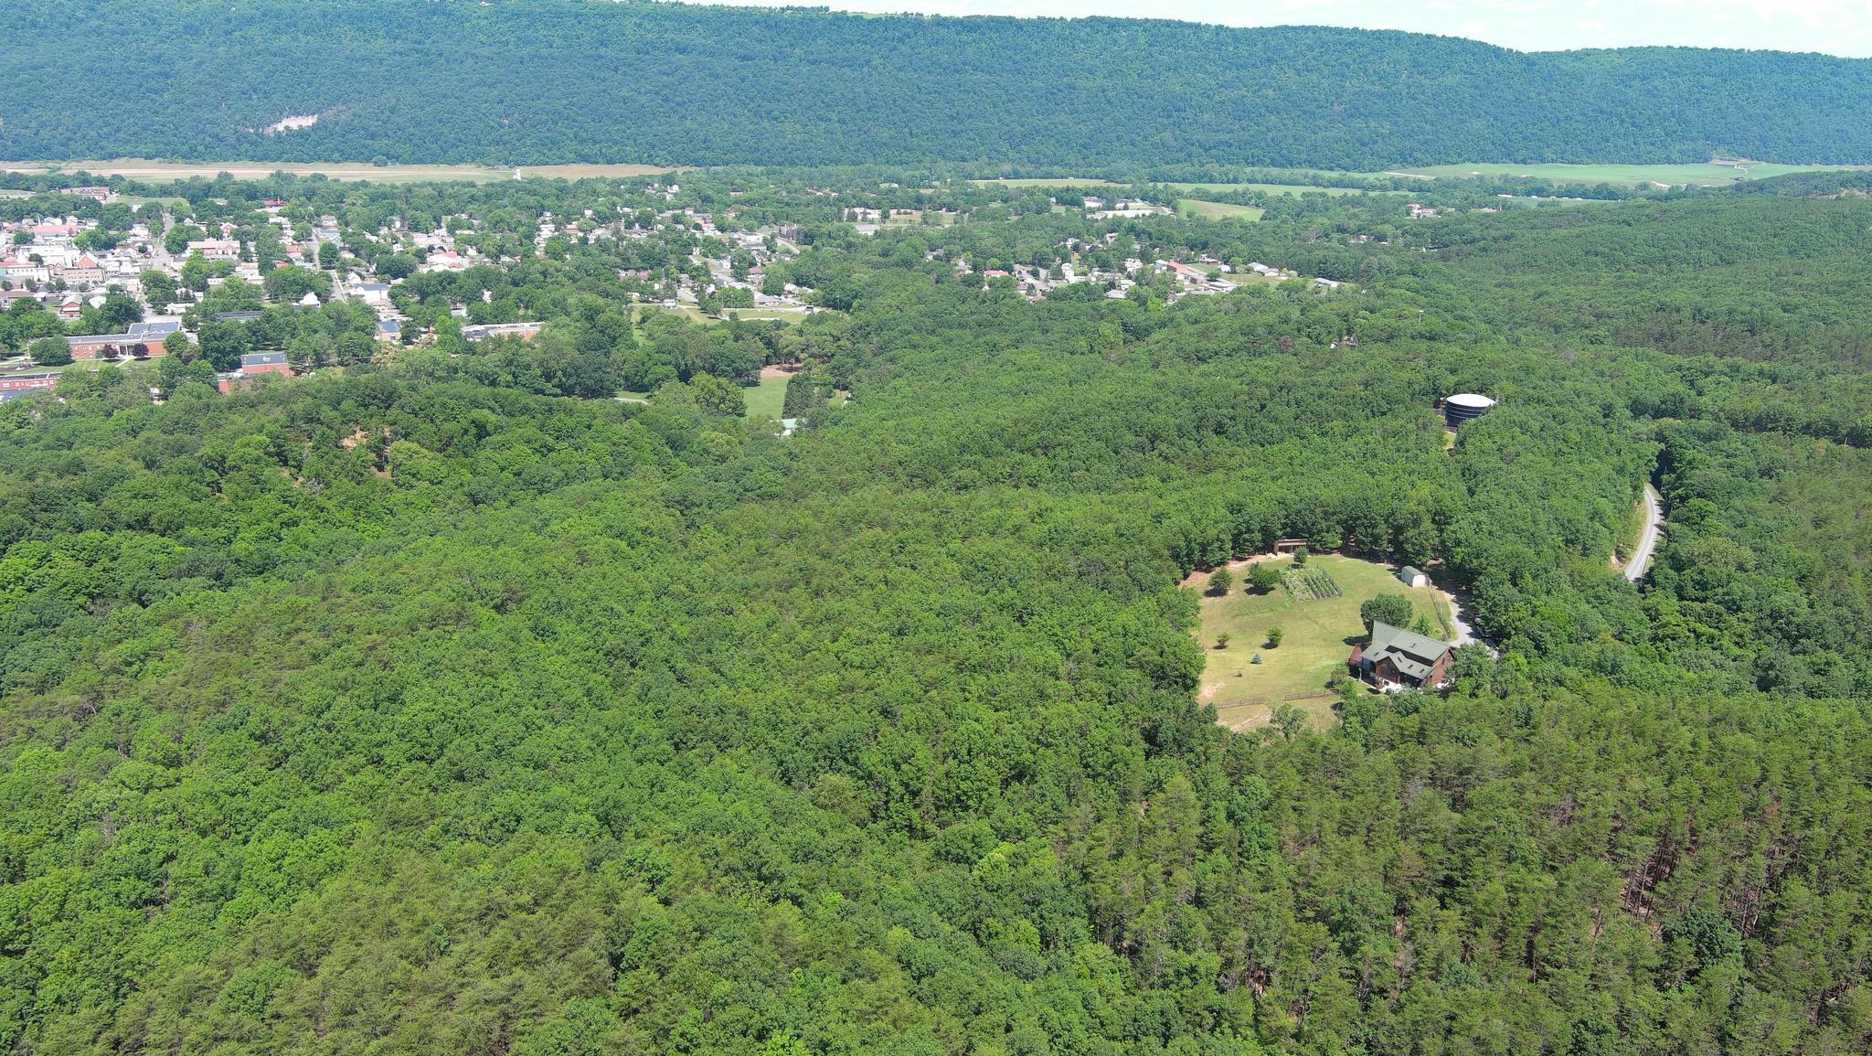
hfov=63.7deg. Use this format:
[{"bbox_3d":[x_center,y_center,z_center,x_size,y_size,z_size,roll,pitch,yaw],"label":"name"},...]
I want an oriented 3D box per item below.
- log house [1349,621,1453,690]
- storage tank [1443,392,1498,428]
[{"bbox_3d":[92.474,25.107,298.437,12.700,8.700,18.300,-14,23,-37],"label":"log house"},{"bbox_3d":[166.574,-36.256,470.000,15.200,8.600,15.200,6,18,19],"label":"storage tank"}]

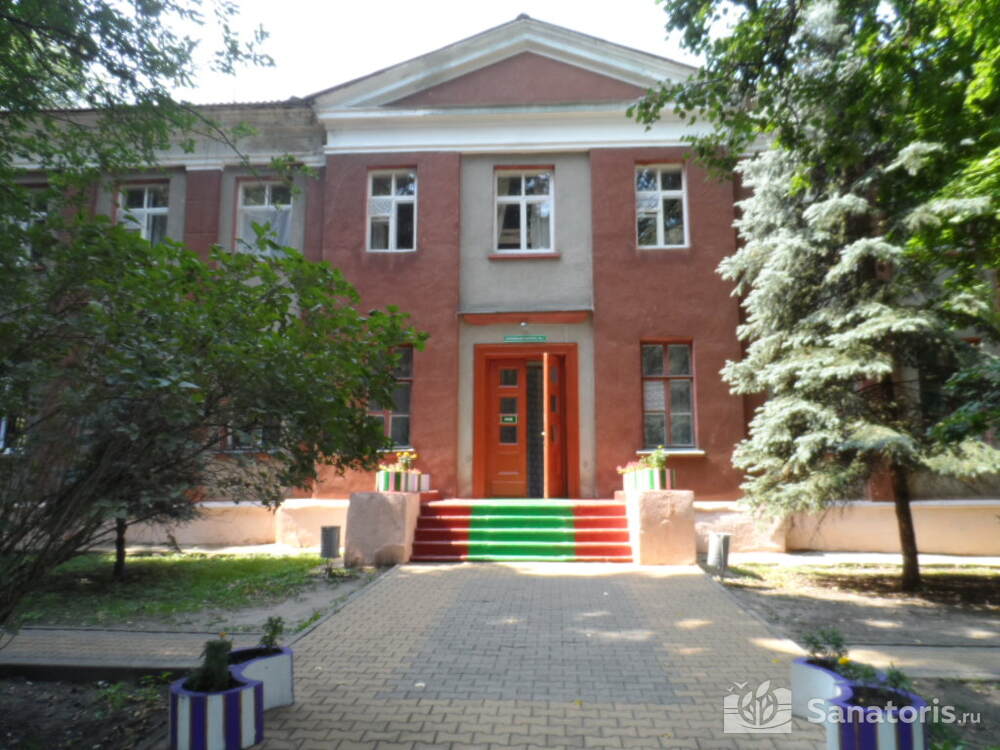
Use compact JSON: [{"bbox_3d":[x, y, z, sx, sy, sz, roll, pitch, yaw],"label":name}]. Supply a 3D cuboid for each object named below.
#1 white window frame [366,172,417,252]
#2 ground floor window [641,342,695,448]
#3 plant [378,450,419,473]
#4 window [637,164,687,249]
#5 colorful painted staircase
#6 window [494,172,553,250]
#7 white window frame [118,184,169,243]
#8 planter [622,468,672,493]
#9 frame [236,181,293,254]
[{"bbox_3d":[-2.078,-3.168,13.407,0.991,1.689,0.150,0,-8,3],"label":"white window frame"},{"bbox_3d":[3.067,0.370,12.668,0.990,1.975,0.150,0,-8,3],"label":"ground floor window"},{"bbox_3d":[-1.597,1.361,10.907,0.600,0.340,0.450,0,-8,3],"label":"plant"},{"bbox_3d":[3.067,-3.174,13.154,0.981,1.676,0.150,0,-8,3],"label":"window"},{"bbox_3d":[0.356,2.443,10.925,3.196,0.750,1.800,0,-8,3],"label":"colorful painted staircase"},{"bbox_3d":[0.473,-3.137,13.277,1.153,1.711,0.150,0,-8,3],"label":"window"},{"bbox_3d":[-7.187,-3.062,14.115,1.084,1.669,0.150,0,-8,3],"label":"white window frame"},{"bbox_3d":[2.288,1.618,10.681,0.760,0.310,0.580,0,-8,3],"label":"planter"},{"bbox_3d":[-4.721,-3.128,14.003,1.178,1.678,0.150,0,-8,3],"label":"frame"}]

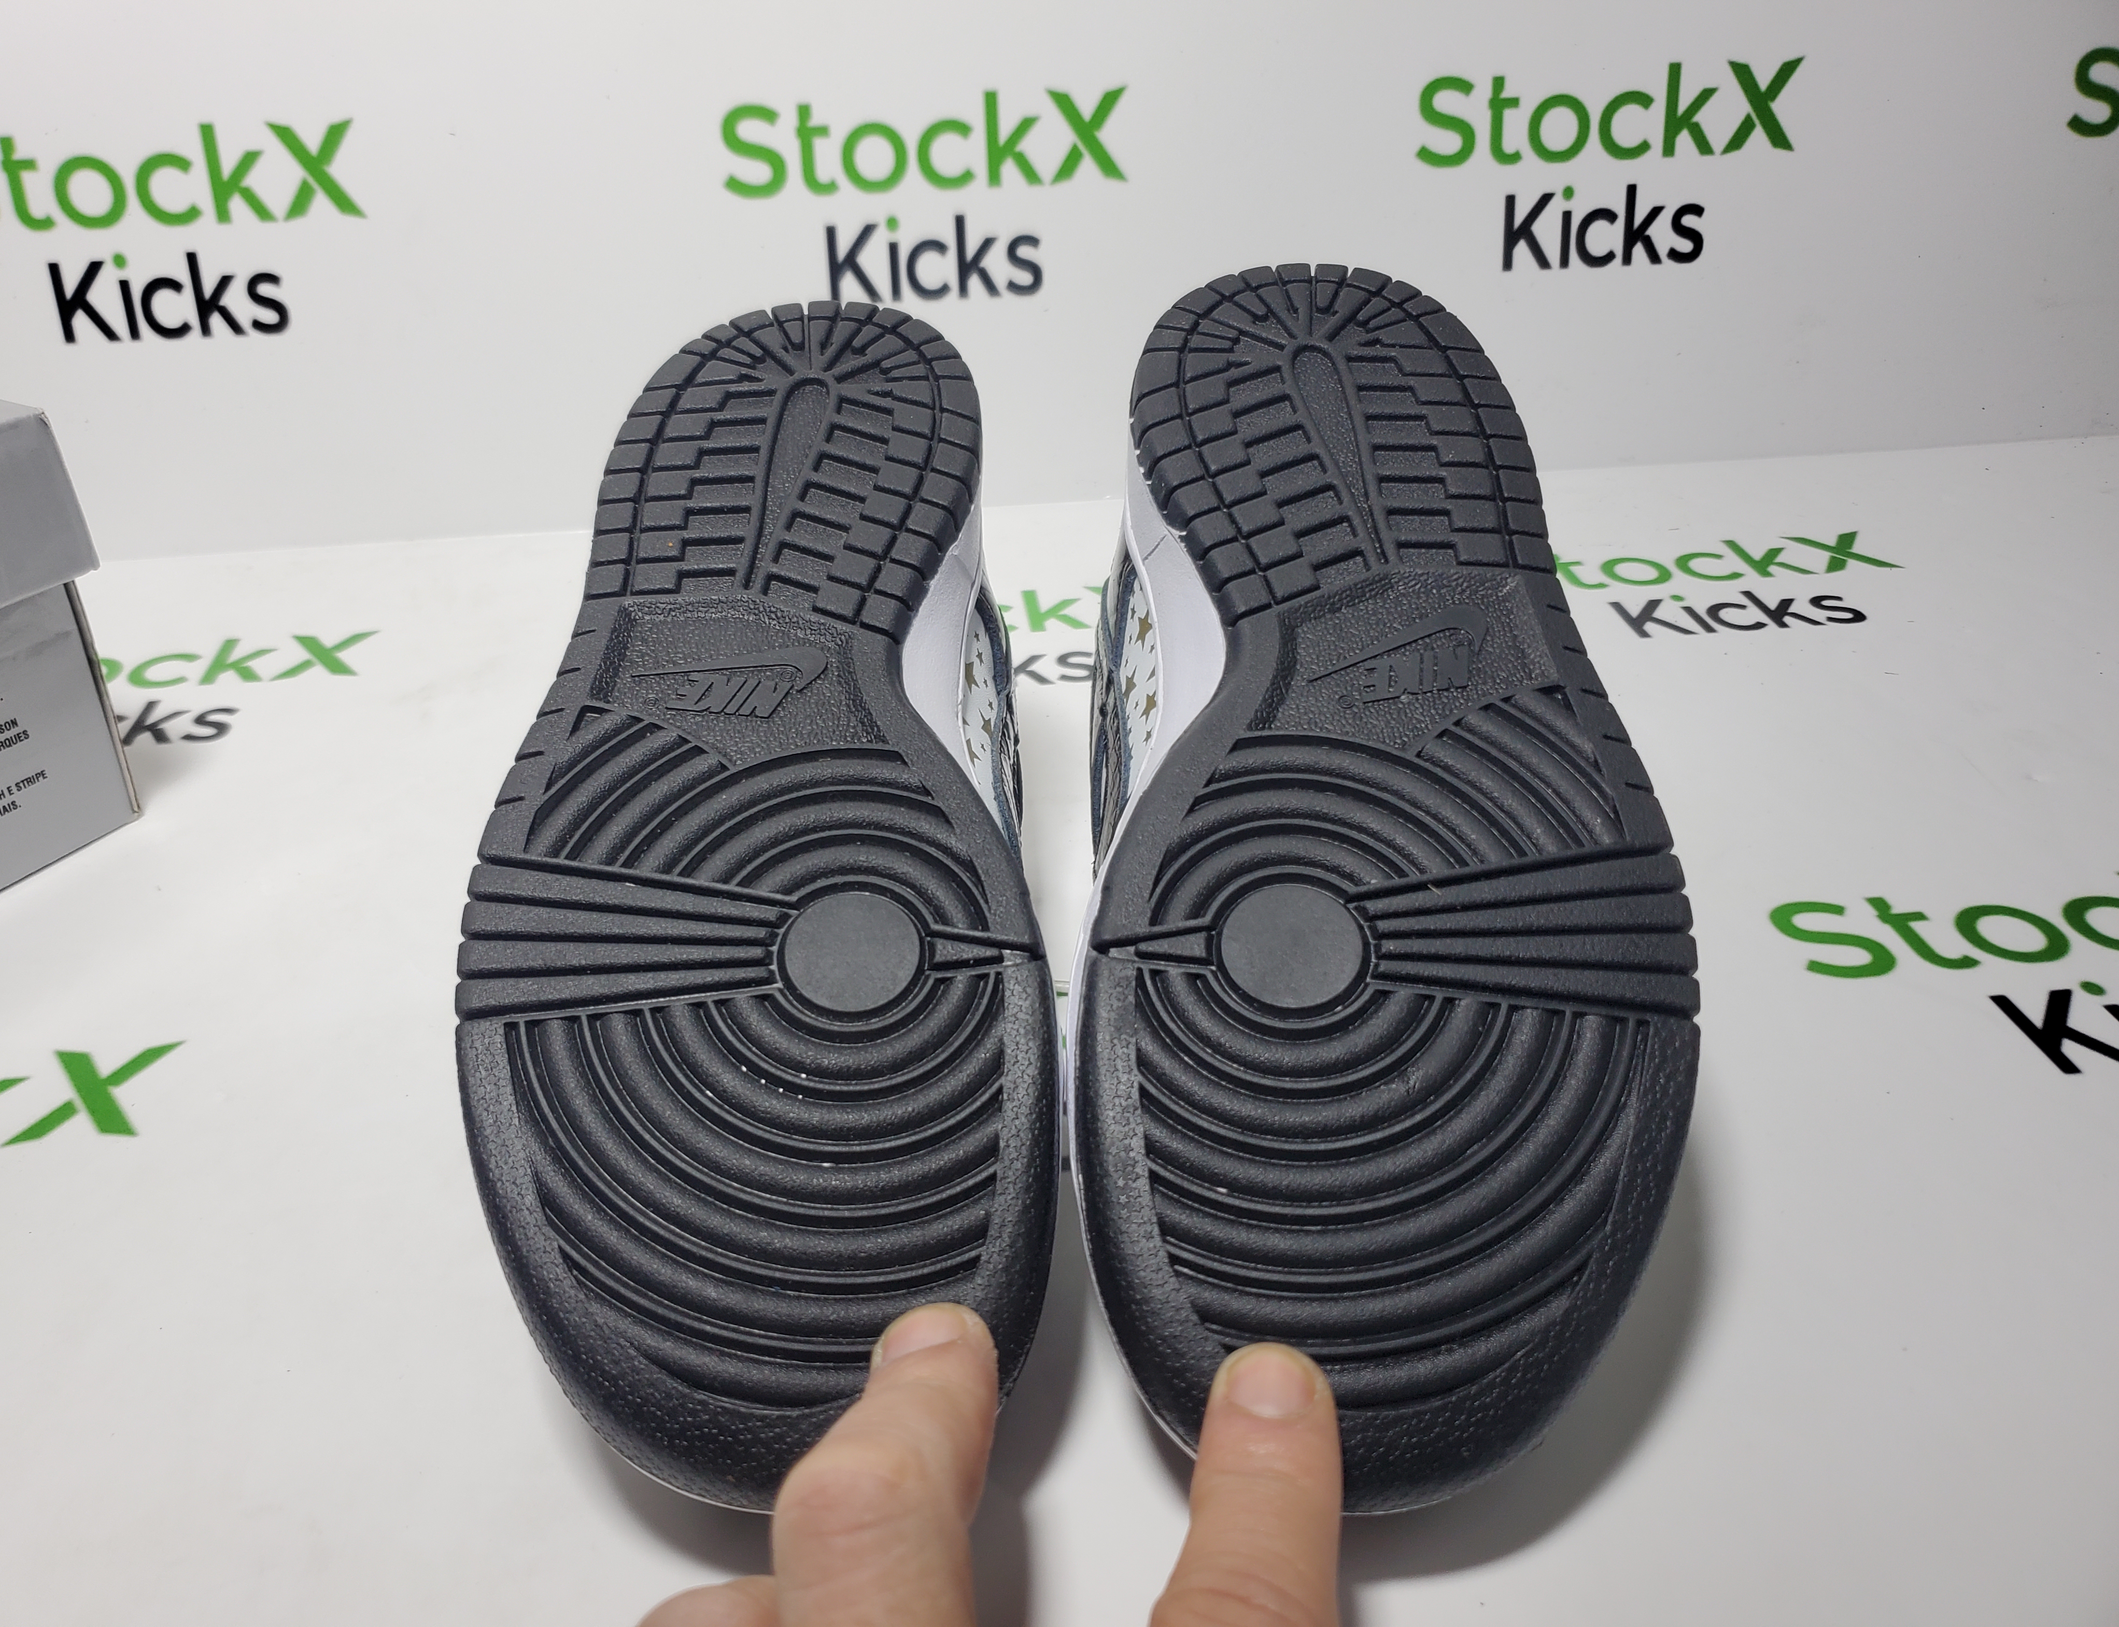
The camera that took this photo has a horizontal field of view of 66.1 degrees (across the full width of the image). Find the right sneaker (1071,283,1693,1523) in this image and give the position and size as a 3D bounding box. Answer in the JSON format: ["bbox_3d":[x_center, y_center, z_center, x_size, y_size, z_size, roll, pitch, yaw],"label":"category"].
[{"bbox_3d":[0.063,0.014,0.378,0.112,0.118,0.289,-2,57,3],"label":"right sneaker"}]

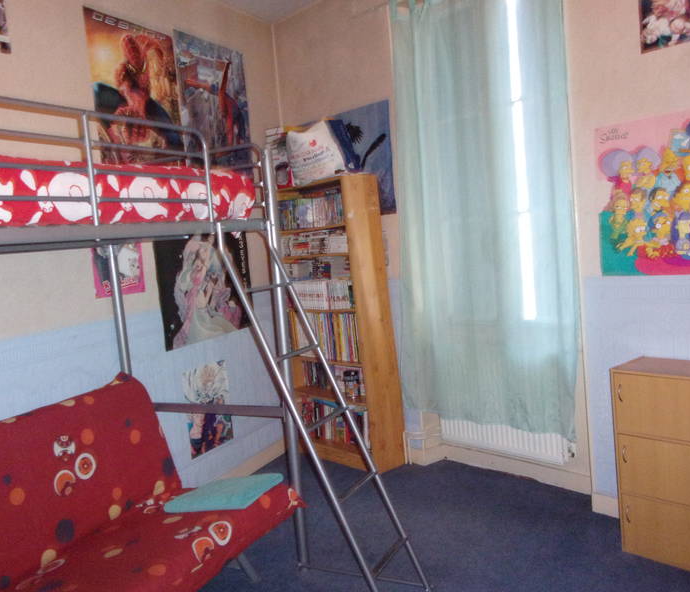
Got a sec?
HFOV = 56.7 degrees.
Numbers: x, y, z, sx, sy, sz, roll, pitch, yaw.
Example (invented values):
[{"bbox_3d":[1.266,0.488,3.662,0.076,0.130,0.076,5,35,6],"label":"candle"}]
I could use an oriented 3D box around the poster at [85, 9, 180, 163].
[{"bbox_3d":[-1.047,-0.949,3.309,0.015,0.900,0.611,-3,5,27],"label":"poster"}]

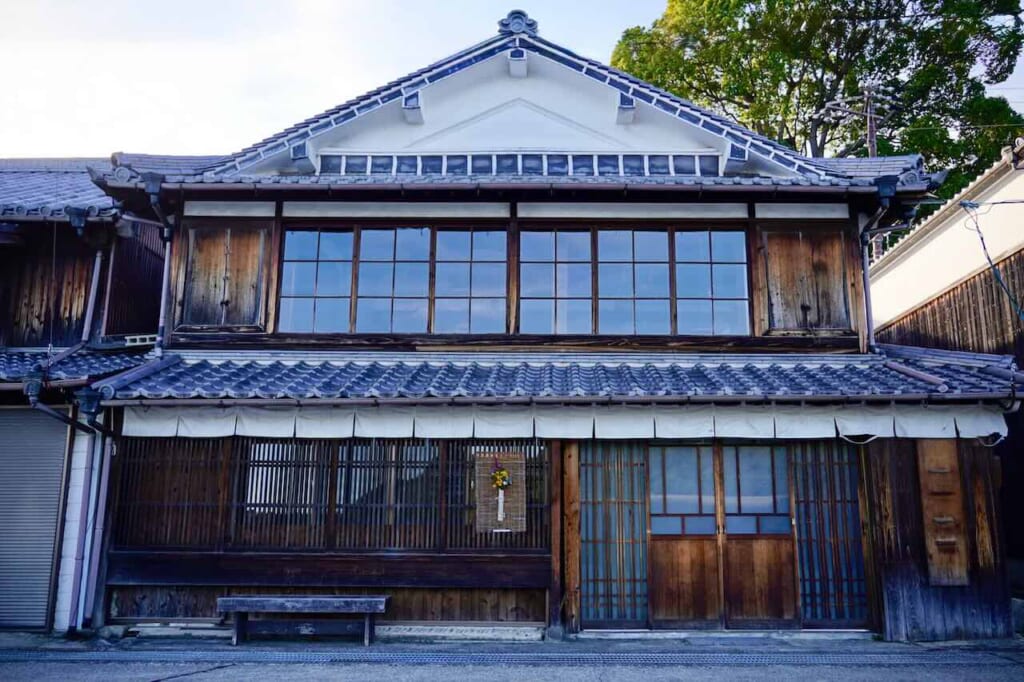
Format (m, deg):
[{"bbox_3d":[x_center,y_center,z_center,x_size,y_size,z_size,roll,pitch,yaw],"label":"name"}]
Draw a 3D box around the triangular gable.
[{"bbox_3d":[0.107,-2.954,9.774,8.003,2.275,0.850,0,-11,0],"label":"triangular gable"}]

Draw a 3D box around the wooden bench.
[{"bbox_3d":[-1.941,2.609,7.189,1.555,0.418,0.300,0,-11,0],"label":"wooden bench"}]

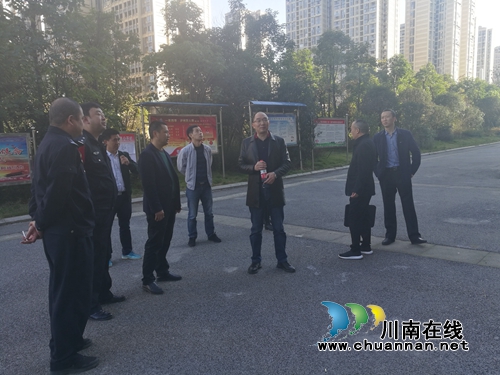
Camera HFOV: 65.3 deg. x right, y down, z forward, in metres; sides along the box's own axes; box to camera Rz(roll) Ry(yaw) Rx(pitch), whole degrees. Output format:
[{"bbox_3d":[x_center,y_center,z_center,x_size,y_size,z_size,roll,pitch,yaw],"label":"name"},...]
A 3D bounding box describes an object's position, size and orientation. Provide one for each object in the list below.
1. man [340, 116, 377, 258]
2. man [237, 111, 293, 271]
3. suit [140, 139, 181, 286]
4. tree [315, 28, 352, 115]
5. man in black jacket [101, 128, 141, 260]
[{"bbox_3d":[1.328,0.026,4.802,0.440,1.650,0.500,0,6,14],"label":"man"},{"bbox_3d":[0.182,0.062,4.316,0.600,1.750,0.380,-2,6,-2],"label":"man"},{"bbox_3d":[-0.907,0.255,3.903,0.340,1.420,0.500,1,7,28],"label":"suit"},{"bbox_3d":[5.501,-6.132,25.559,2.700,8.400,2.700,-2,6,0],"label":"tree"},{"bbox_3d":[-1.652,0.106,4.887,0.540,1.660,0.380,-7,8,-40],"label":"man in black jacket"}]

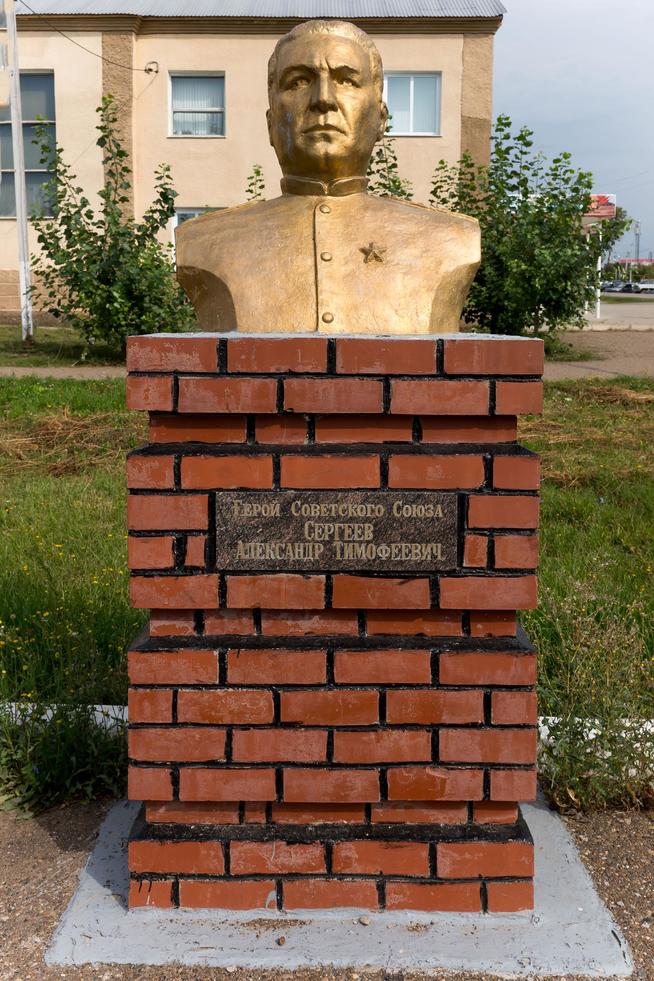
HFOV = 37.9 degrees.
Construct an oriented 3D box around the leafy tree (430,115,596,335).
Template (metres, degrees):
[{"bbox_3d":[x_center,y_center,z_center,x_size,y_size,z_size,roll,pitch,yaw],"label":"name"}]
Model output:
[{"bbox_3d":[3.192,-4.585,16.500,2.850,3.850,2.700,0,4,0],"label":"leafy tree"}]

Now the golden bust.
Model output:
[{"bbox_3d":[0.001,-0.880,2.680,0.850,0.870,0.450,0,4,0],"label":"golden bust"}]

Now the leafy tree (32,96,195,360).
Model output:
[{"bbox_3d":[-3.486,-4.339,15.500,2.700,4.200,2.600,0,4,0],"label":"leafy tree"}]

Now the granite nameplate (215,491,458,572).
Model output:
[{"bbox_3d":[0.026,0.101,2.385,0.605,0.200,0.035,0,4,0],"label":"granite nameplate"}]

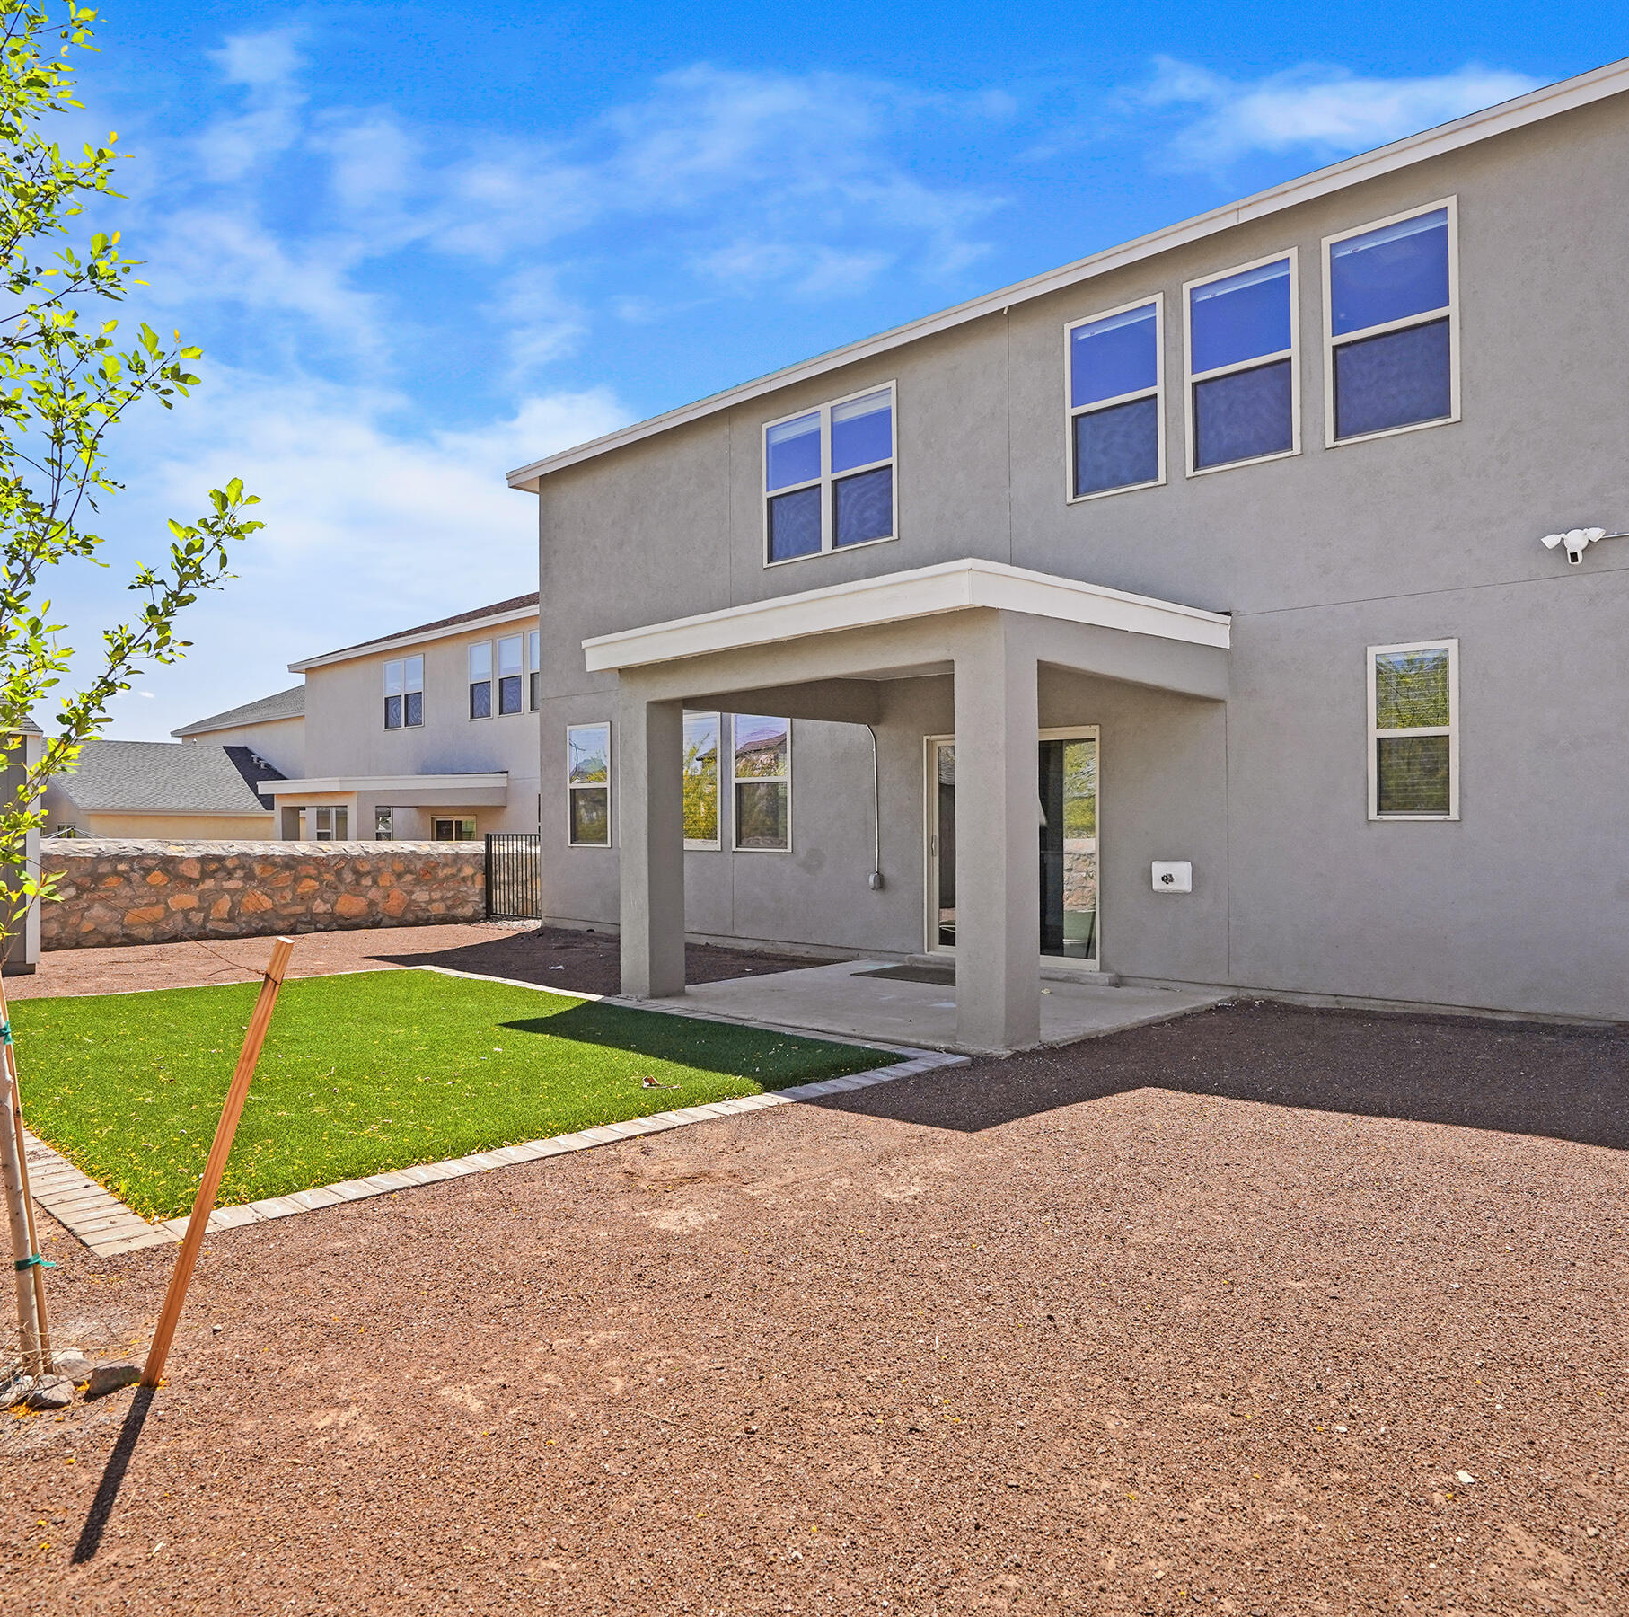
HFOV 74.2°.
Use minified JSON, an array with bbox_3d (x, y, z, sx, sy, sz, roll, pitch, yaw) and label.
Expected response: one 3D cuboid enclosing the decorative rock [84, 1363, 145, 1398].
[{"bbox_3d":[-1.535,1.238,2.358,0.120,0.055,0.070,1,-1,-40],"label":"decorative rock"}]

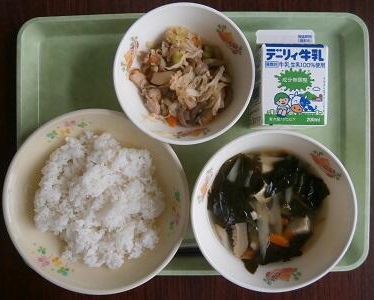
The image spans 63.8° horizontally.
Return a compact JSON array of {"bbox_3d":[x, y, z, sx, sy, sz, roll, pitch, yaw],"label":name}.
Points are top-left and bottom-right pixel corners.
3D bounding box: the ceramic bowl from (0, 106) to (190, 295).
[{"bbox_3d":[-0.082,0.046,0.296,0.168,0.051,0.168,0,90,0],"label":"ceramic bowl"}]

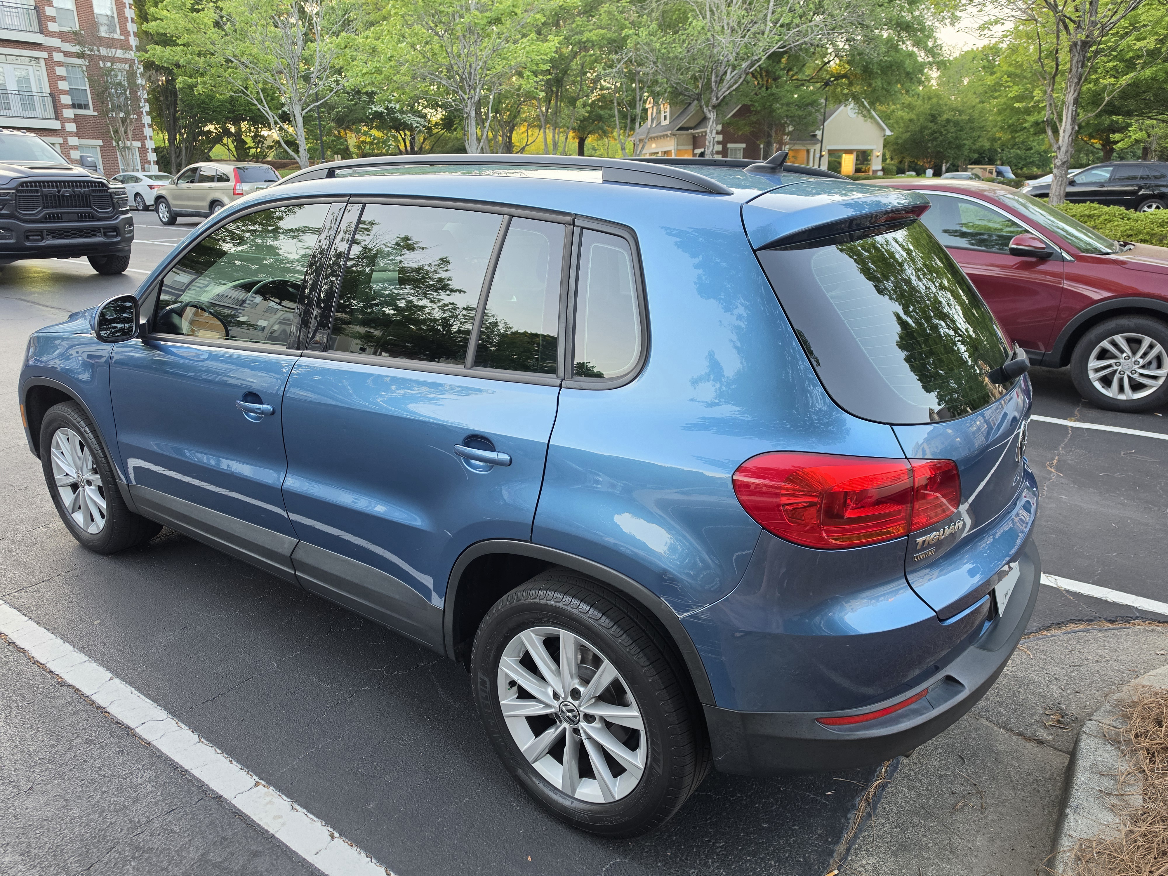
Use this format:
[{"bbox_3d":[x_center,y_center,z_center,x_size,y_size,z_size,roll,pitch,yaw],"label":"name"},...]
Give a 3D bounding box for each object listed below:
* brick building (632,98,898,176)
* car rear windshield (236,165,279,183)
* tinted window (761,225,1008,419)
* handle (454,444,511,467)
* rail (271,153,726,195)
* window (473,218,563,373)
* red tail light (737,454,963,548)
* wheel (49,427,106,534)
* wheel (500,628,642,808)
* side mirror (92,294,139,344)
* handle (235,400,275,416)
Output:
[{"bbox_3d":[10.729,-19.253,50.000,14.000,6.000,10.000,0,19,-5],"label":"brick building"},{"bbox_3d":[-8.509,-6.898,20.300,0.090,0.480,1.200,-16,5,37],"label":"car rear windshield"},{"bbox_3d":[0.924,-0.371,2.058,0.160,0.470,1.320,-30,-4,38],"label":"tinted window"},{"bbox_3d":[-0.251,0.044,1.912,0.190,0.036,0.050,14,22,32],"label":"handle"},{"bbox_3d":[-0.329,-0.720,2.110,1.620,0.095,0.060,14,22,32],"label":"rail"},{"bbox_3d":[-0.133,-0.333,1.836,0.260,0.375,0.035,11,1,32],"label":"window"},{"bbox_3d":[0.528,0.102,1.583,0.375,0.180,0.290,14,22,32],"label":"red tail light"},{"bbox_3d":[-2.142,0.166,3.424,0.472,0.472,0.180,14,22,32],"label":"wheel"},{"bbox_3d":[0.005,0.685,2.045,0.472,0.472,0.180,14,22,32],"label":"wheel"},{"bbox_3d":[-1.651,-0.414,2.708,0.120,0.170,0.185,11,21,27],"label":"side mirror"},{"bbox_3d":[-1.036,-0.095,2.433,0.200,0.036,0.050,14,22,32],"label":"handle"}]

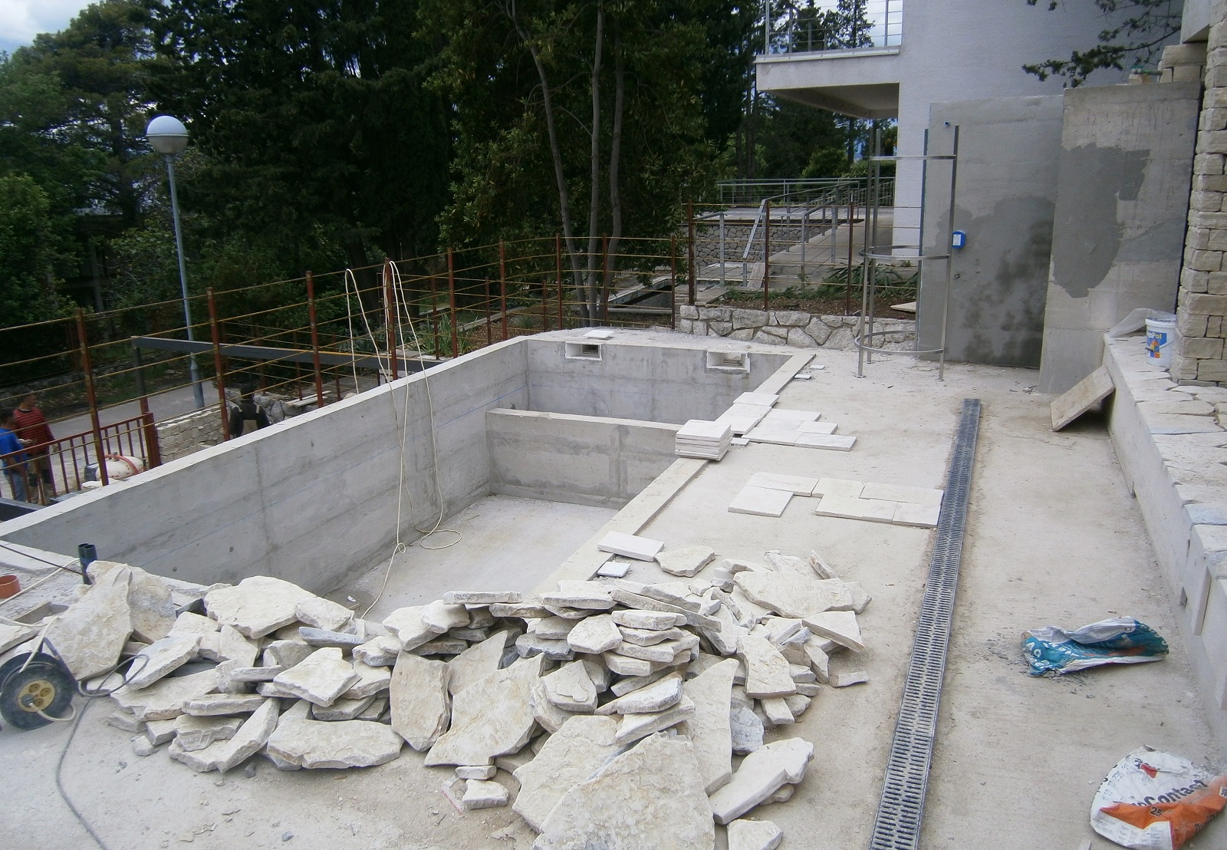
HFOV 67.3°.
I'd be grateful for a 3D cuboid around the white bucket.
[{"bbox_3d":[3.793,-0.580,6.359,0.275,0.315,0.275,-1,15,0],"label":"white bucket"}]

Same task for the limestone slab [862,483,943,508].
[{"bbox_3d":[1.729,0.423,5.531,0.457,0.025,0.290,5,17,22],"label":"limestone slab"}]

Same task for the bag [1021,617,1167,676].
[{"bbox_3d":[1.913,0.892,3.733,0.550,0.100,0.240,-4,15,-7],"label":"bag"}]

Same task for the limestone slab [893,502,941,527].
[{"bbox_3d":[1.716,0.510,5.219,0.231,0.025,0.305,5,17,22],"label":"limestone slab"}]

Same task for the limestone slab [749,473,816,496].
[{"bbox_3d":[1.059,0.370,5.775,0.408,0.025,0.290,5,17,22],"label":"limestone slab"}]

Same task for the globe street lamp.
[{"bbox_3d":[-5.234,-1.862,11.220,0.510,3.600,0.510,5,17,22],"label":"globe street lamp"}]

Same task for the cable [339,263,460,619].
[{"bbox_3d":[-2.134,-0.026,8.527,0.900,2.750,2.000,5,17,22],"label":"cable"}]

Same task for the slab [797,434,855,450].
[{"bbox_3d":[1.526,0.125,6.605,0.389,0.027,0.298,6,17,26],"label":"slab"}]

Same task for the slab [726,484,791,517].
[{"bbox_3d":[0.882,0.454,5.486,0.314,0.025,0.402,5,17,22],"label":"slab"}]

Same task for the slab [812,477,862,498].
[{"bbox_3d":[1.384,0.397,5.664,0.274,0.027,0.283,5,17,22],"label":"slab"}]

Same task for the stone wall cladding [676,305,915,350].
[{"bbox_3d":[2.027,-1.115,10.440,2.800,0.360,0.250,8,18,29],"label":"stone wall cladding"}]

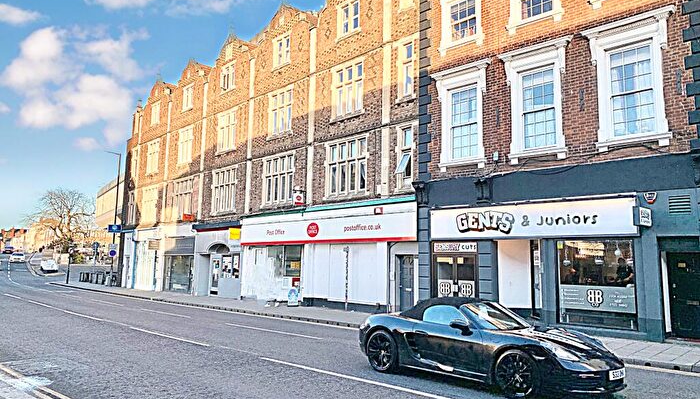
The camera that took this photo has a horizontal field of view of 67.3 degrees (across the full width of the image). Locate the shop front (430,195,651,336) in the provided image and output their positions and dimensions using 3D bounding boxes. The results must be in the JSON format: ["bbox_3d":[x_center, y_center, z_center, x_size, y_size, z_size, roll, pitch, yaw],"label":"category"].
[{"bbox_3d":[5.423,1.994,16.098,6.900,3.810,0.700,-6,-11,43],"label":"shop front"}]

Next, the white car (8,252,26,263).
[{"bbox_3d":[-46.135,8.108,73.000,1.800,1.460,4.300,6,-9,-32],"label":"white car"}]

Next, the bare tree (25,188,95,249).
[{"bbox_3d":[-46.329,3.435,84.000,10.000,10.400,10.000,-6,-11,43],"label":"bare tree"}]

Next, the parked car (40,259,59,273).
[{"bbox_3d":[-37.086,8.283,65.000,1.800,1.520,4.200,6,-9,-33],"label":"parked car"}]

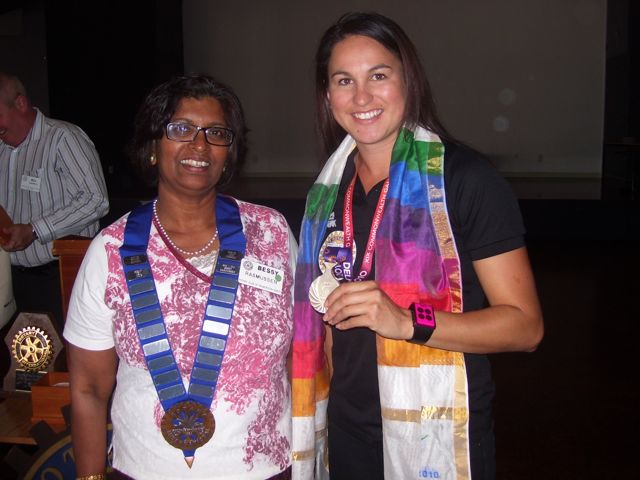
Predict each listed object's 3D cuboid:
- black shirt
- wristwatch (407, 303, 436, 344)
[{"bbox_3d":[0.158,0.080,1.275,0.460,0.570,0.270,0,6,25],"label":"black shirt"},{"bbox_3d":[0.164,0.138,1.120,0.042,0.064,0.056,10,-26,-24],"label":"wristwatch"}]

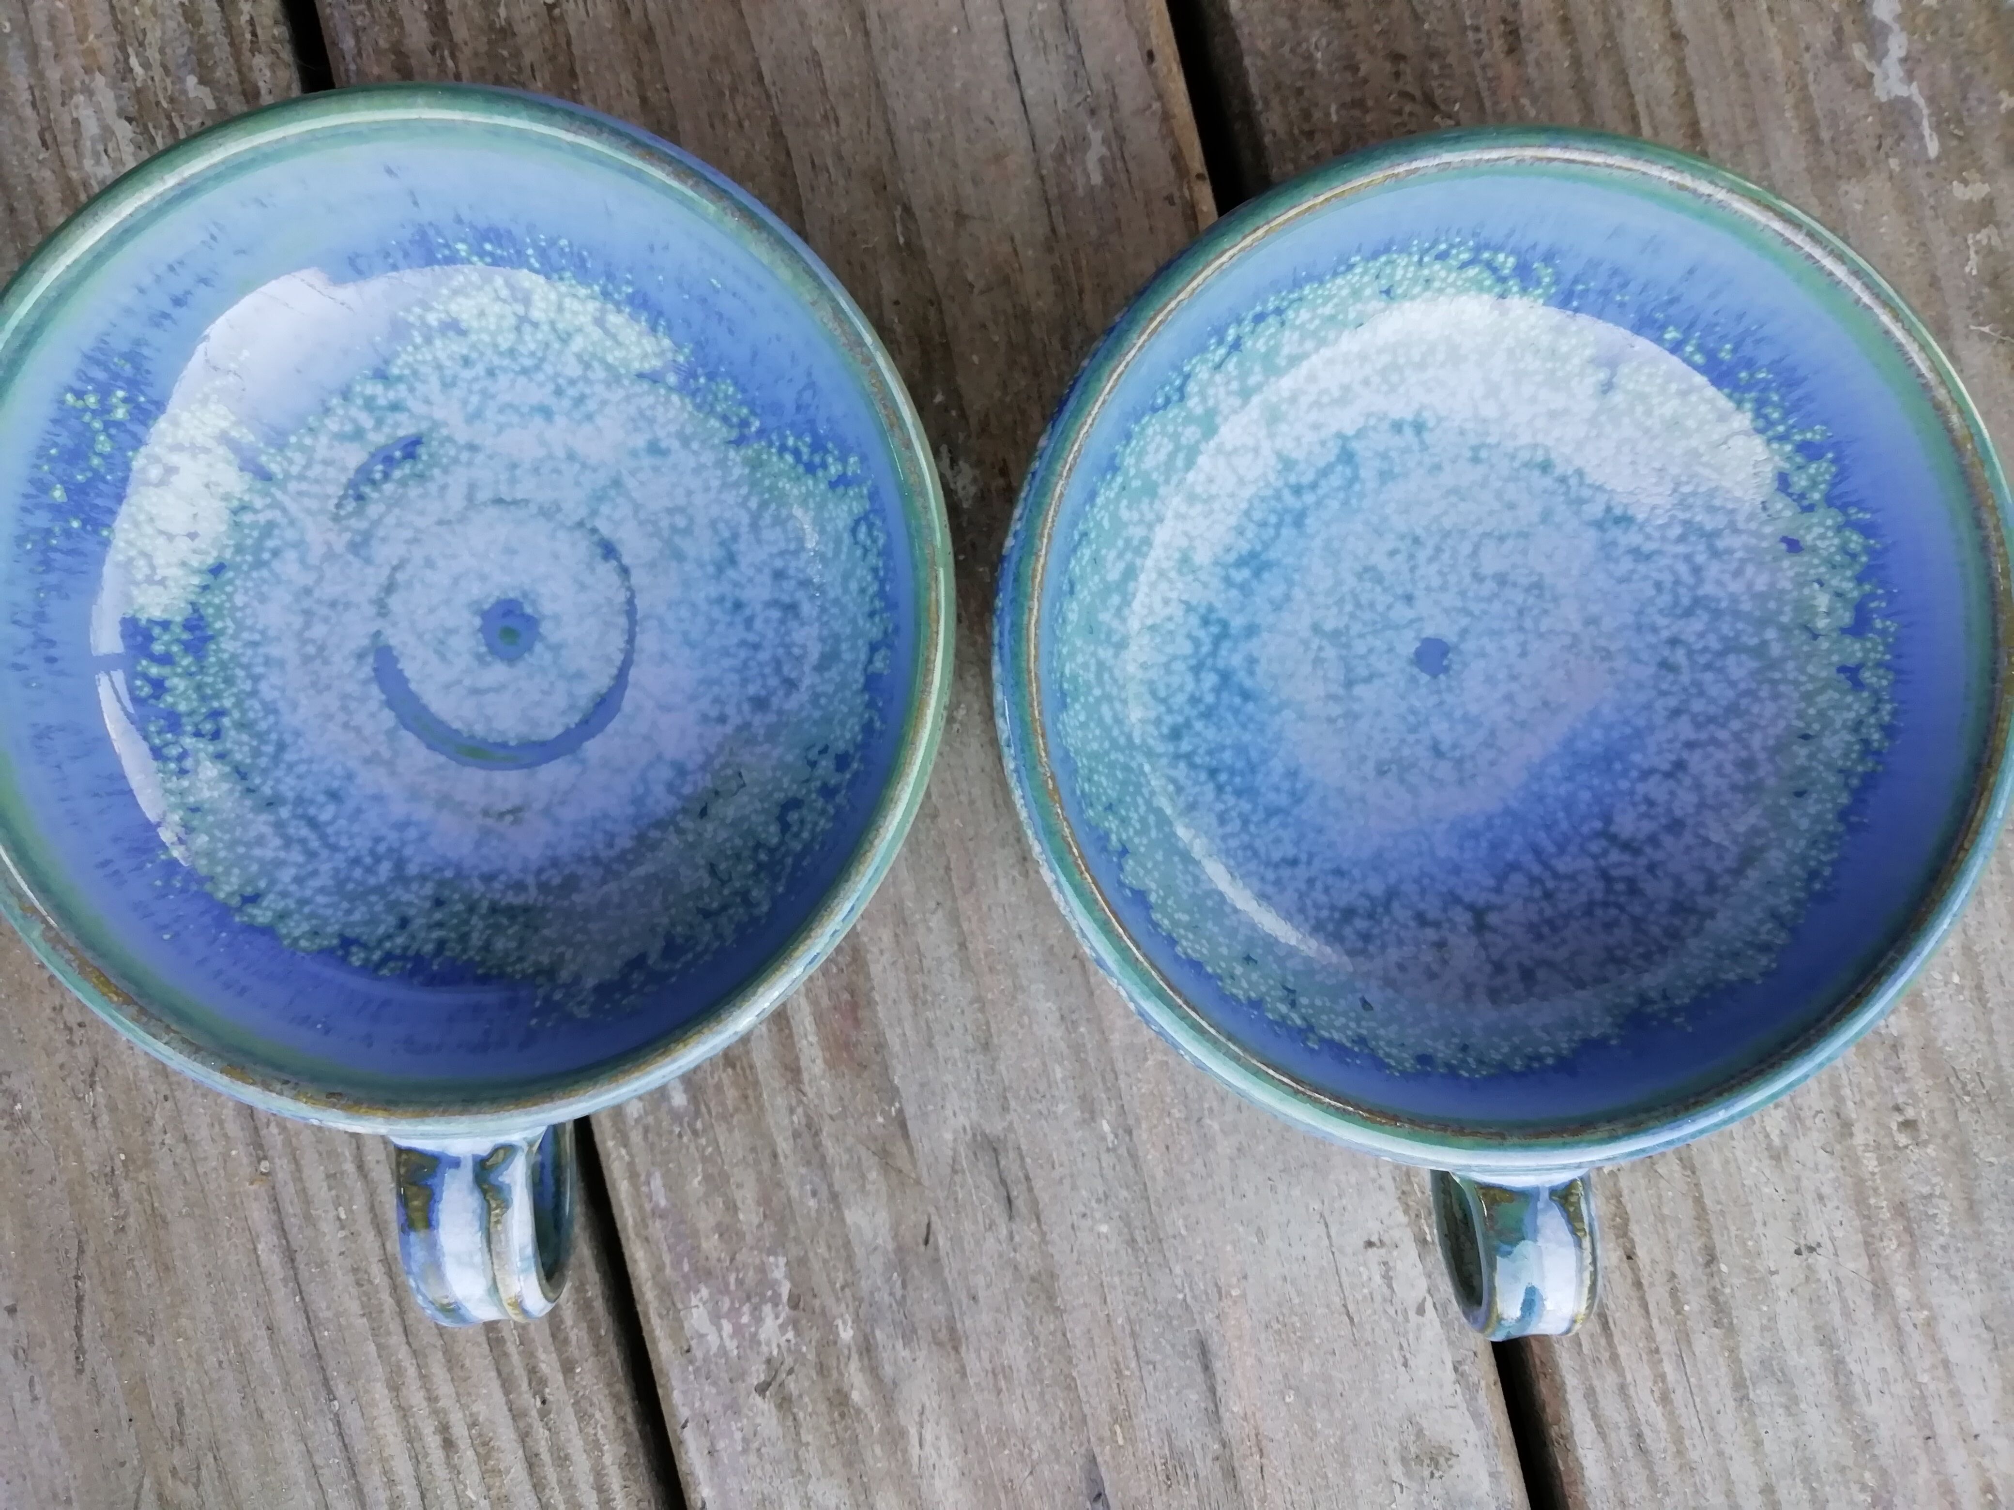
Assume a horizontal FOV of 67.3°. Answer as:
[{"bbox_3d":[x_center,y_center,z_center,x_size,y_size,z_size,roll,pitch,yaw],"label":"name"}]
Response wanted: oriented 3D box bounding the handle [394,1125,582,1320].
[{"bbox_3d":[-0.078,0.068,0.228,0.022,0.035,0.036,0,90,-1],"label":"handle"}]

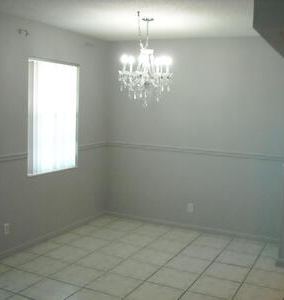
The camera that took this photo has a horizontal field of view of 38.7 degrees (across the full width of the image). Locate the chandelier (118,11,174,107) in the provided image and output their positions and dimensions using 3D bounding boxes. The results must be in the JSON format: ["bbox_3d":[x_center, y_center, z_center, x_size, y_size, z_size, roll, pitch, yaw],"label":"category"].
[{"bbox_3d":[0.047,-0.876,4.104,0.560,0.890,0.560,2,6,0],"label":"chandelier"}]

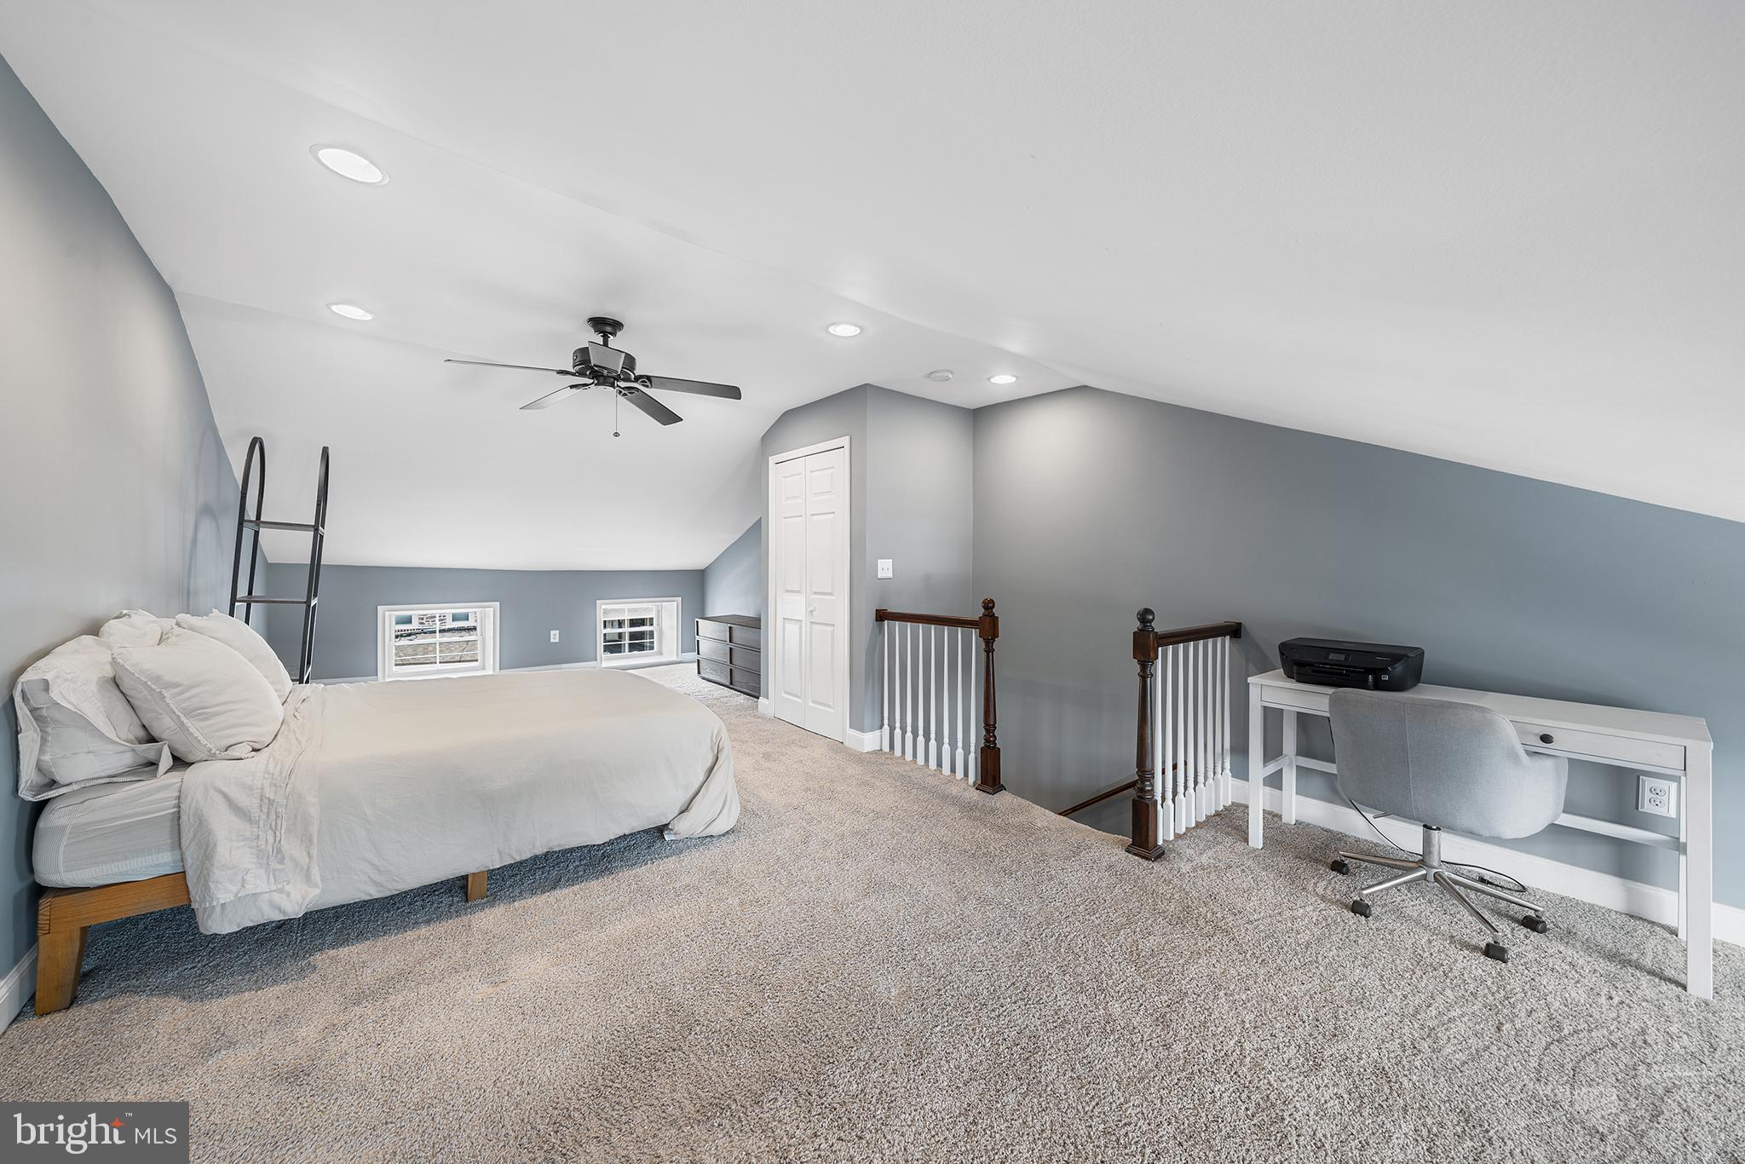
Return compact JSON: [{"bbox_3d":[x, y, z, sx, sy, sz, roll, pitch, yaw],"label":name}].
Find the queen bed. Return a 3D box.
[{"bbox_3d":[-1.916,0.864,2.840,2.090,0.620,1.580,-1,2,-35],"label":"queen bed"}]

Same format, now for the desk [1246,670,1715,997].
[{"bbox_3d":[2.234,0.817,2.295,0.470,0.750,1.200,-1,2,-39],"label":"desk"}]

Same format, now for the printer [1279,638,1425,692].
[{"bbox_3d":[2.128,0.369,2.600,0.360,0.130,0.445,-1,2,-39],"label":"printer"}]

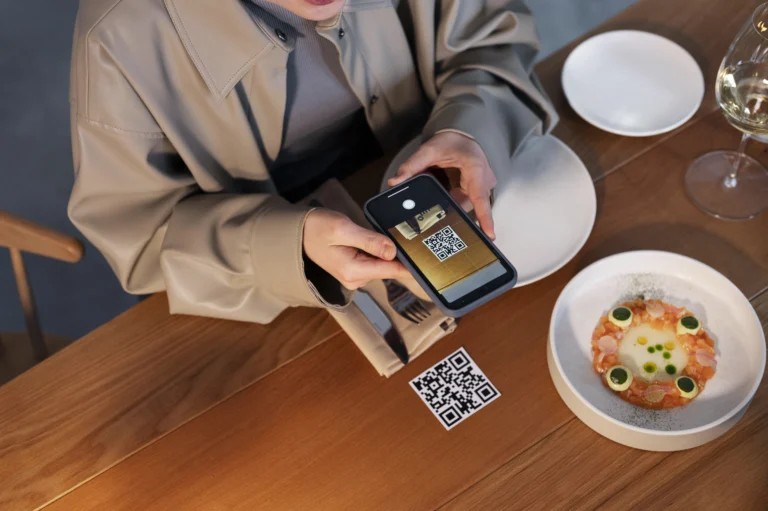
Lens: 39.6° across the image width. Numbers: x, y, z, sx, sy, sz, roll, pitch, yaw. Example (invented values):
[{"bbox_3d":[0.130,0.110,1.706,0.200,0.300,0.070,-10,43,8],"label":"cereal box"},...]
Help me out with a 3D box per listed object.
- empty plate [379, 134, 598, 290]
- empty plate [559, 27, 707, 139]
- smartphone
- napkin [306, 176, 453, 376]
[{"bbox_3d":[0.109,-0.054,1.117,0.222,0.021,0.222,-1,57,2],"label":"empty plate"},{"bbox_3d":[0.278,-0.189,1.196,0.156,0.019,0.156,-1,57,2],"label":"empty plate"},{"bbox_3d":[0.049,-0.012,0.957,0.075,0.011,0.151,-28,56,-16],"label":"smartphone"},{"bbox_3d":[-0.027,0.017,1.084,0.098,0.012,0.224,-33,61,-17],"label":"napkin"}]

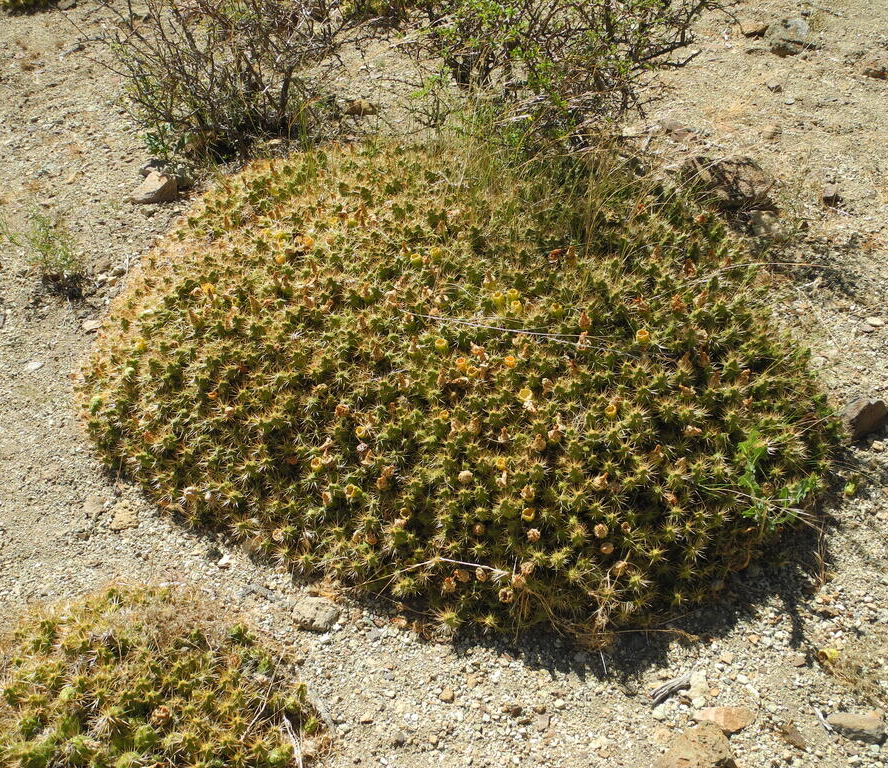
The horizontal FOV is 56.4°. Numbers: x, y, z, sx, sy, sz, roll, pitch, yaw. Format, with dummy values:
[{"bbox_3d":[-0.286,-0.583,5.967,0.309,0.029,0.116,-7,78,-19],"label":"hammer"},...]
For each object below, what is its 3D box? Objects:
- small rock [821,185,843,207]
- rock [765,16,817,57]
[{"bbox_3d":[1.396,-0.678,2.982,0.063,0.072,0.063,19,45,20],"label":"small rock"},{"bbox_3d":[1.714,-1.715,4.093,0.228,0.160,0.183,15,44,17],"label":"rock"}]

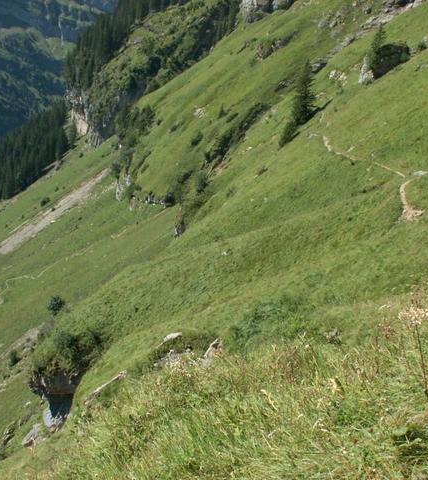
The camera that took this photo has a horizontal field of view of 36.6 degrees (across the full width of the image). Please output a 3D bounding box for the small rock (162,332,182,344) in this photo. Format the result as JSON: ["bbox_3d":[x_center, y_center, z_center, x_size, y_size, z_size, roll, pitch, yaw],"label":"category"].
[{"bbox_3d":[-2.886,6.850,45.000,1.350,0.650,0.950,3,13,0],"label":"small rock"}]

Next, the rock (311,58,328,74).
[{"bbox_3d":[26.086,-42.899,160.000,4.200,3.100,3.500,3,13,0],"label":"rock"}]

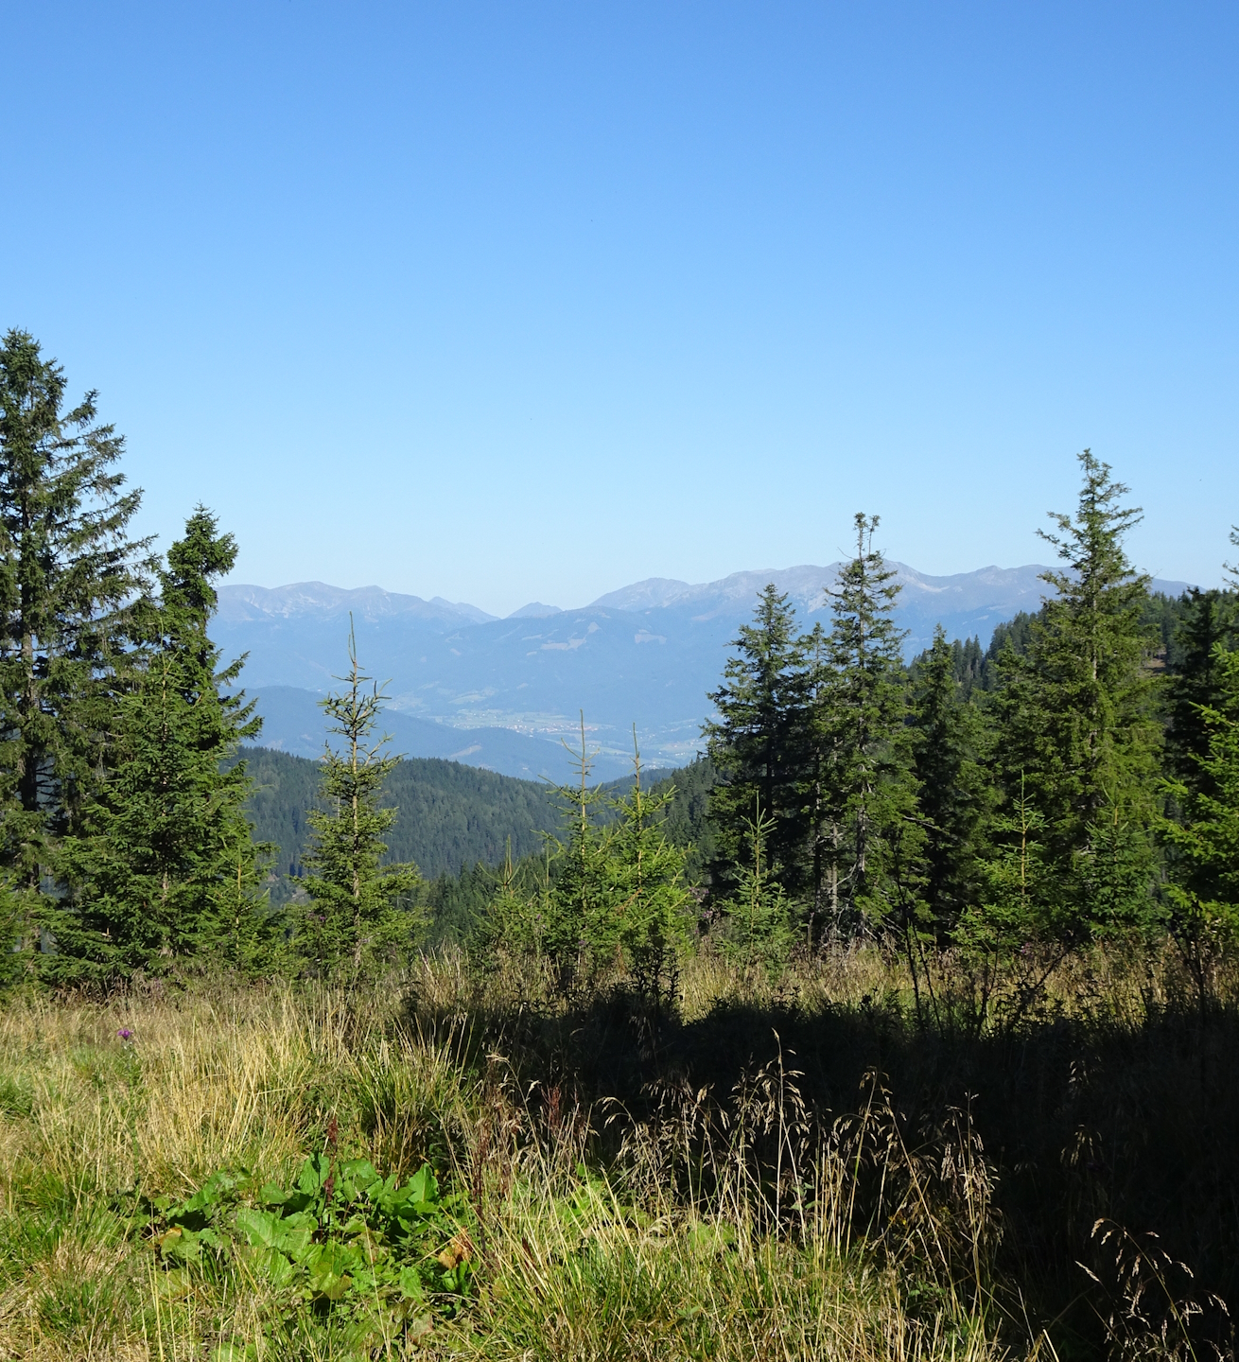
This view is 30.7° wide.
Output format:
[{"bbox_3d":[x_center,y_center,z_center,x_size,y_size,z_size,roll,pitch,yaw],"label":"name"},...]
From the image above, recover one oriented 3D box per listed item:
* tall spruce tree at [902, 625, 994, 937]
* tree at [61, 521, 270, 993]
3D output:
[{"bbox_3d":[3.656,1.204,24.946,1.192,3.647,1.192,0,2,8],"label":"tall spruce tree"},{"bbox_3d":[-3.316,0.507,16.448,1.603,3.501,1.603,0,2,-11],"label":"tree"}]

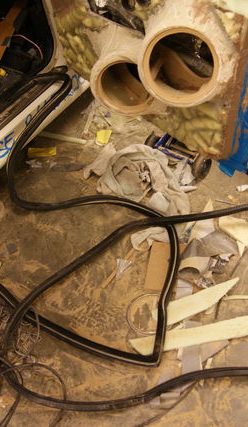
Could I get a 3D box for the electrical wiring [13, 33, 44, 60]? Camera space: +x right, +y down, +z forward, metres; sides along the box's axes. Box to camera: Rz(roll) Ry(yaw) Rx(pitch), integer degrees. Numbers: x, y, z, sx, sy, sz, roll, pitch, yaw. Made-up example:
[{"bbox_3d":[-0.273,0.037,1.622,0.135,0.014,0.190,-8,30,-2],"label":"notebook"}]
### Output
[{"bbox_3d":[-0.450,-0.786,2.260,0.150,0.110,0.120,-21,50,-4],"label":"electrical wiring"}]

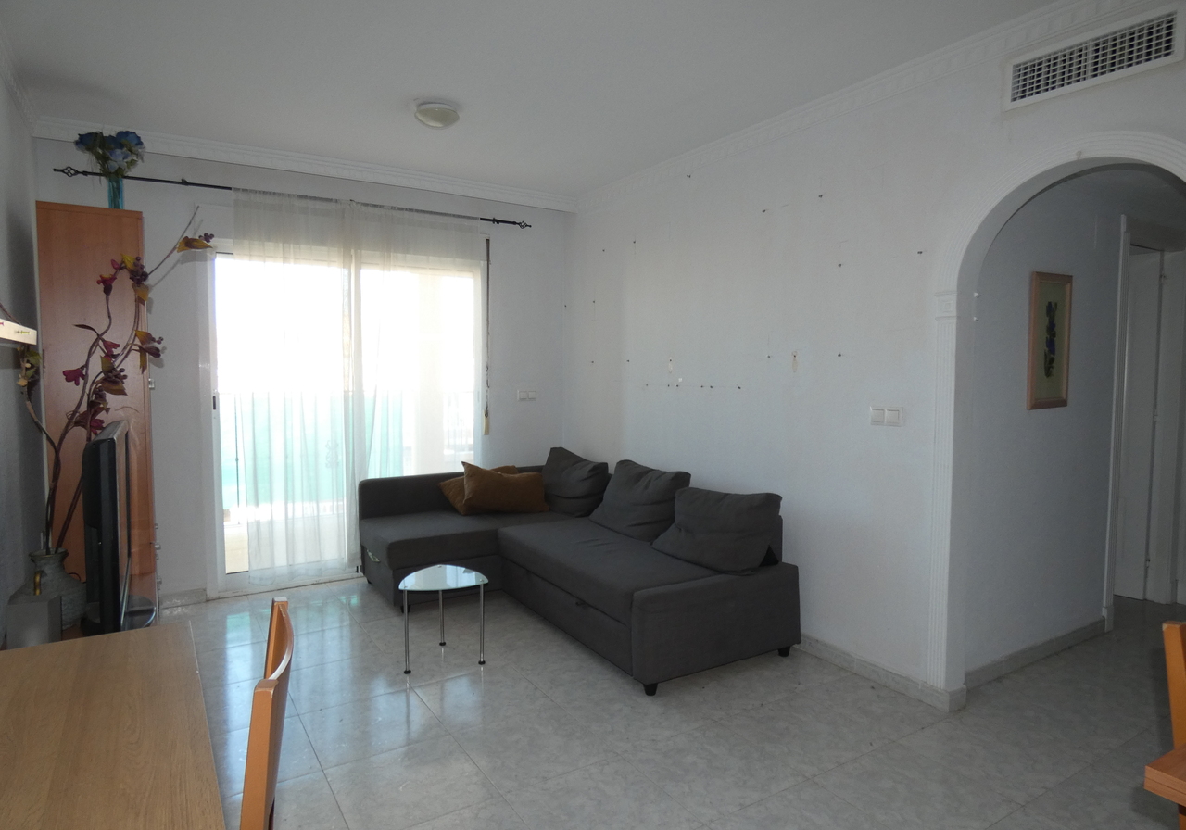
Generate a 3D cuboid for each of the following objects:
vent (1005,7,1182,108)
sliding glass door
[{"bbox_3d":[1.622,-1.174,2.269,0.030,0.185,0.515,-2,4,-32],"label":"vent"},{"bbox_3d":[-1.508,0.014,4.490,1.730,2.120,0.090,-2,4,-32],"label":"sliding glass door"}]

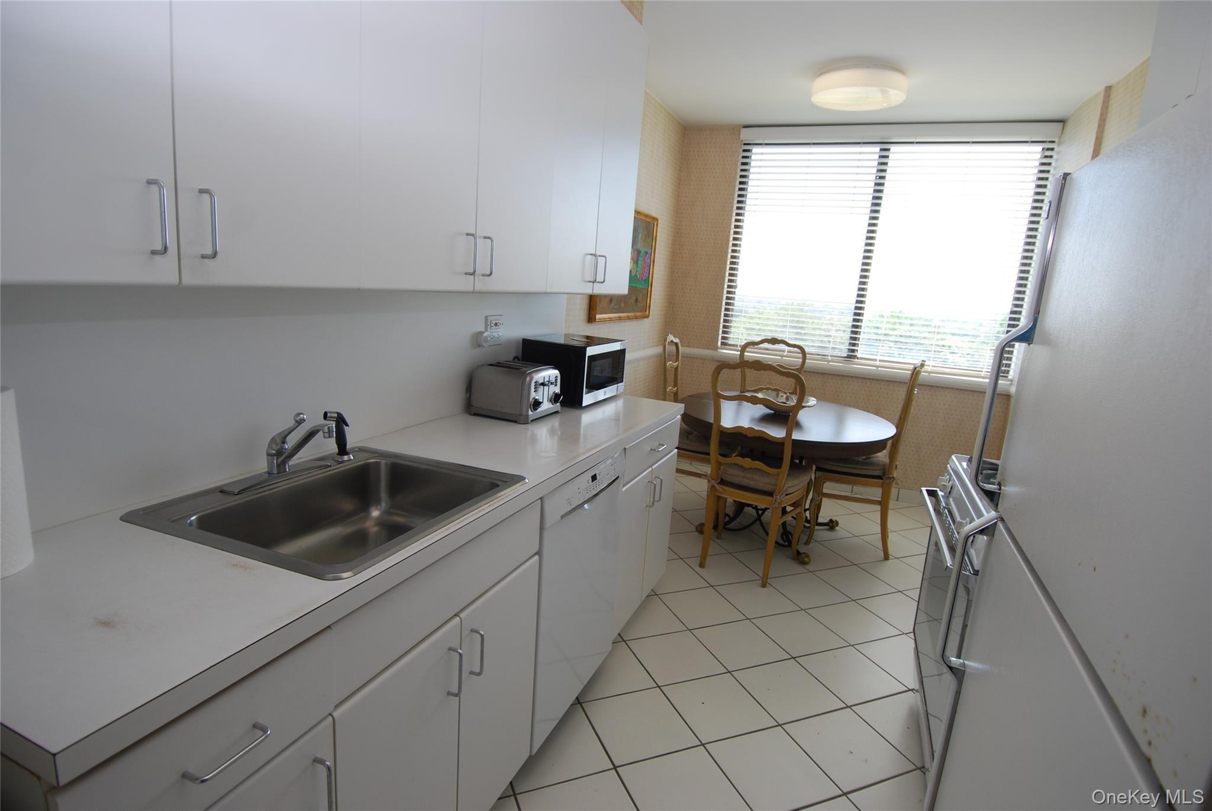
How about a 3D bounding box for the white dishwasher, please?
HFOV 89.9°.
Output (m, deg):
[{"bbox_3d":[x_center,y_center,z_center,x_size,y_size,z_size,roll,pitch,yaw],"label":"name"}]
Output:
[{"bbox_3d":[-0.345,0.548,2.086,0.600,0.820,0.600,8,12,22],"label":"white dishwasher"}]

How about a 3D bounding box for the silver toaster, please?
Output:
[{"bbox_3d":[-0.337,-0.063,2.359,0.275,0.195,0.270,8,12,20],"label":"silver toaster"}]

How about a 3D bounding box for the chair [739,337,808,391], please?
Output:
[{"bbox_3d":[1.090,0.143,4.066,0.470,1.120,0.515,5,11,7],"label":"chair"}]

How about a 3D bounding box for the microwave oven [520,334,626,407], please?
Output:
[{"bbox_3d":[-0.140,-0.166,2.773,0.320,0.264,0.435,9,12,24],"label":"microwave oven"}]

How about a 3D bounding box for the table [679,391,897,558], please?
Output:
[{"bbox_3d":[1.023,0.414,3.627,1.280,0.755,1.280,8,12,22],"label":"table"}]

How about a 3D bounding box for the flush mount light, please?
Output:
[{"bbox_3d":[1.318,-1.649,3.150,0.457,0.108,0.457,8,12,22],"label":"flush mount light"}]

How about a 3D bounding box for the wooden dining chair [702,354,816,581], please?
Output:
[{"bbox_3d":[0.799,0.307,3.158,0.470,1.120,0.515,11,13,31],"label":"wooden dining chair"}]

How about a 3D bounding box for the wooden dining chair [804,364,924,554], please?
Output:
[{"bbox_3d":[1.512,0.274,3.556,0.515,1.120,0.470,8,12,22],"label":"wooden dining chair"}]

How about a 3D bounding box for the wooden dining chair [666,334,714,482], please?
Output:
[{"bbox_3d":[0.621,0.133,3.960,0.515,1.120,0.470,8,12,19],"label":"wooden dining chair"}]

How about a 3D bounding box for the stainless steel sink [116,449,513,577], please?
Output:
[{"bbox_3d":[-0.598,0.295,1.439,0.567,0.185,0.680,8,12,22],"label":"stainless steel sink"}]

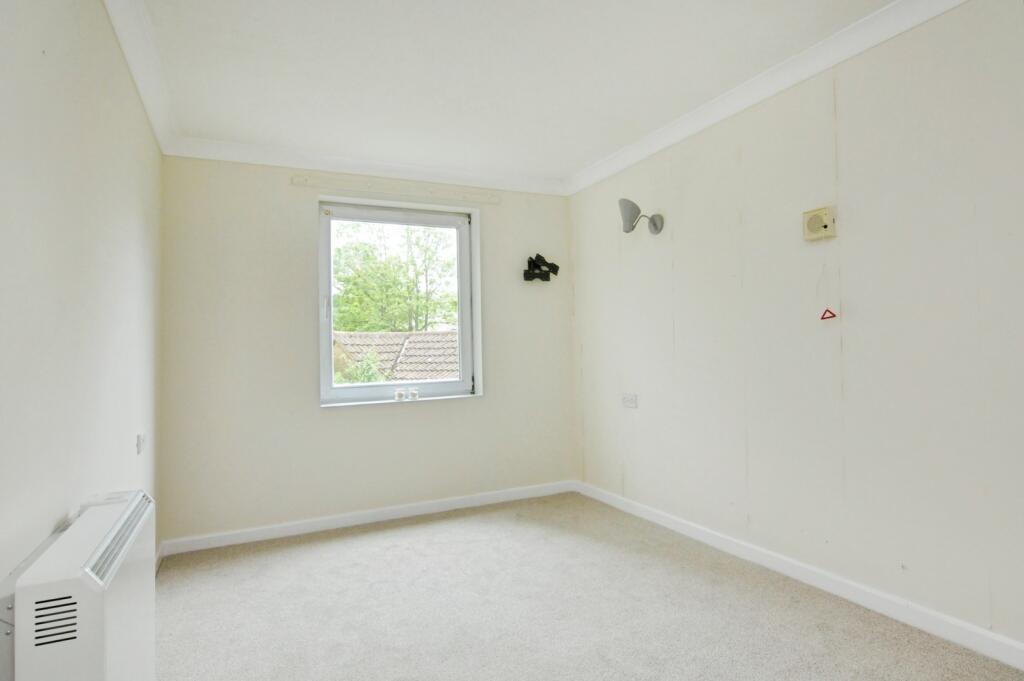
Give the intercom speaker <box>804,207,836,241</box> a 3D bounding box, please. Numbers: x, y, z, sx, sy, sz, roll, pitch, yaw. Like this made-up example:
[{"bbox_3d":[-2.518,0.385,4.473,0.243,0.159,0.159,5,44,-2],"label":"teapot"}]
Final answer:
[{"bbox_3d":[1.367,-0.513,2.397,0.035,0.128,0.129,-1,-1,-27],"label":"intercom speaker"}]

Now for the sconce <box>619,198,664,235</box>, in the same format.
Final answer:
[{"bbox_3d":[0.774,-0.749,3.264,0.240,0.215,0.150,-1,-1,-26],"label":"sconce"}]

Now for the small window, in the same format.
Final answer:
[{"bbox_3d":[-0.759,-0.257,3.730,1.083,1.327,0.100,-1,-1,-24],"label":"small window"}]

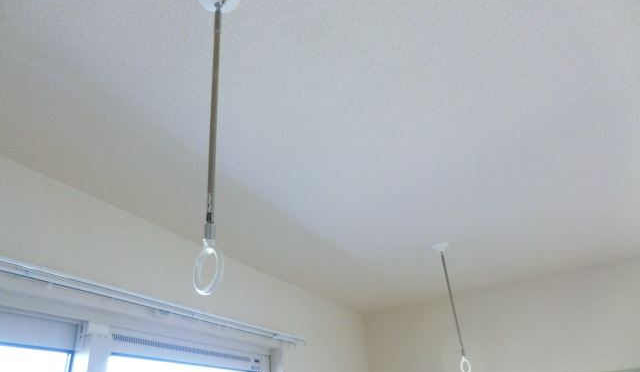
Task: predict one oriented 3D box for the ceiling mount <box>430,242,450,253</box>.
[{"bbox_3d":[0.558,0.289,2.042,0.079,0.025,0.079,-5,-29,0],"label":"ceiling mount"}]

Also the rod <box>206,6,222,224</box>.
[{"bbox_3d":[-0.163,-0.135,0.690,0.011,0.426,0.011,-6,-29,0],"label":"rod"}]

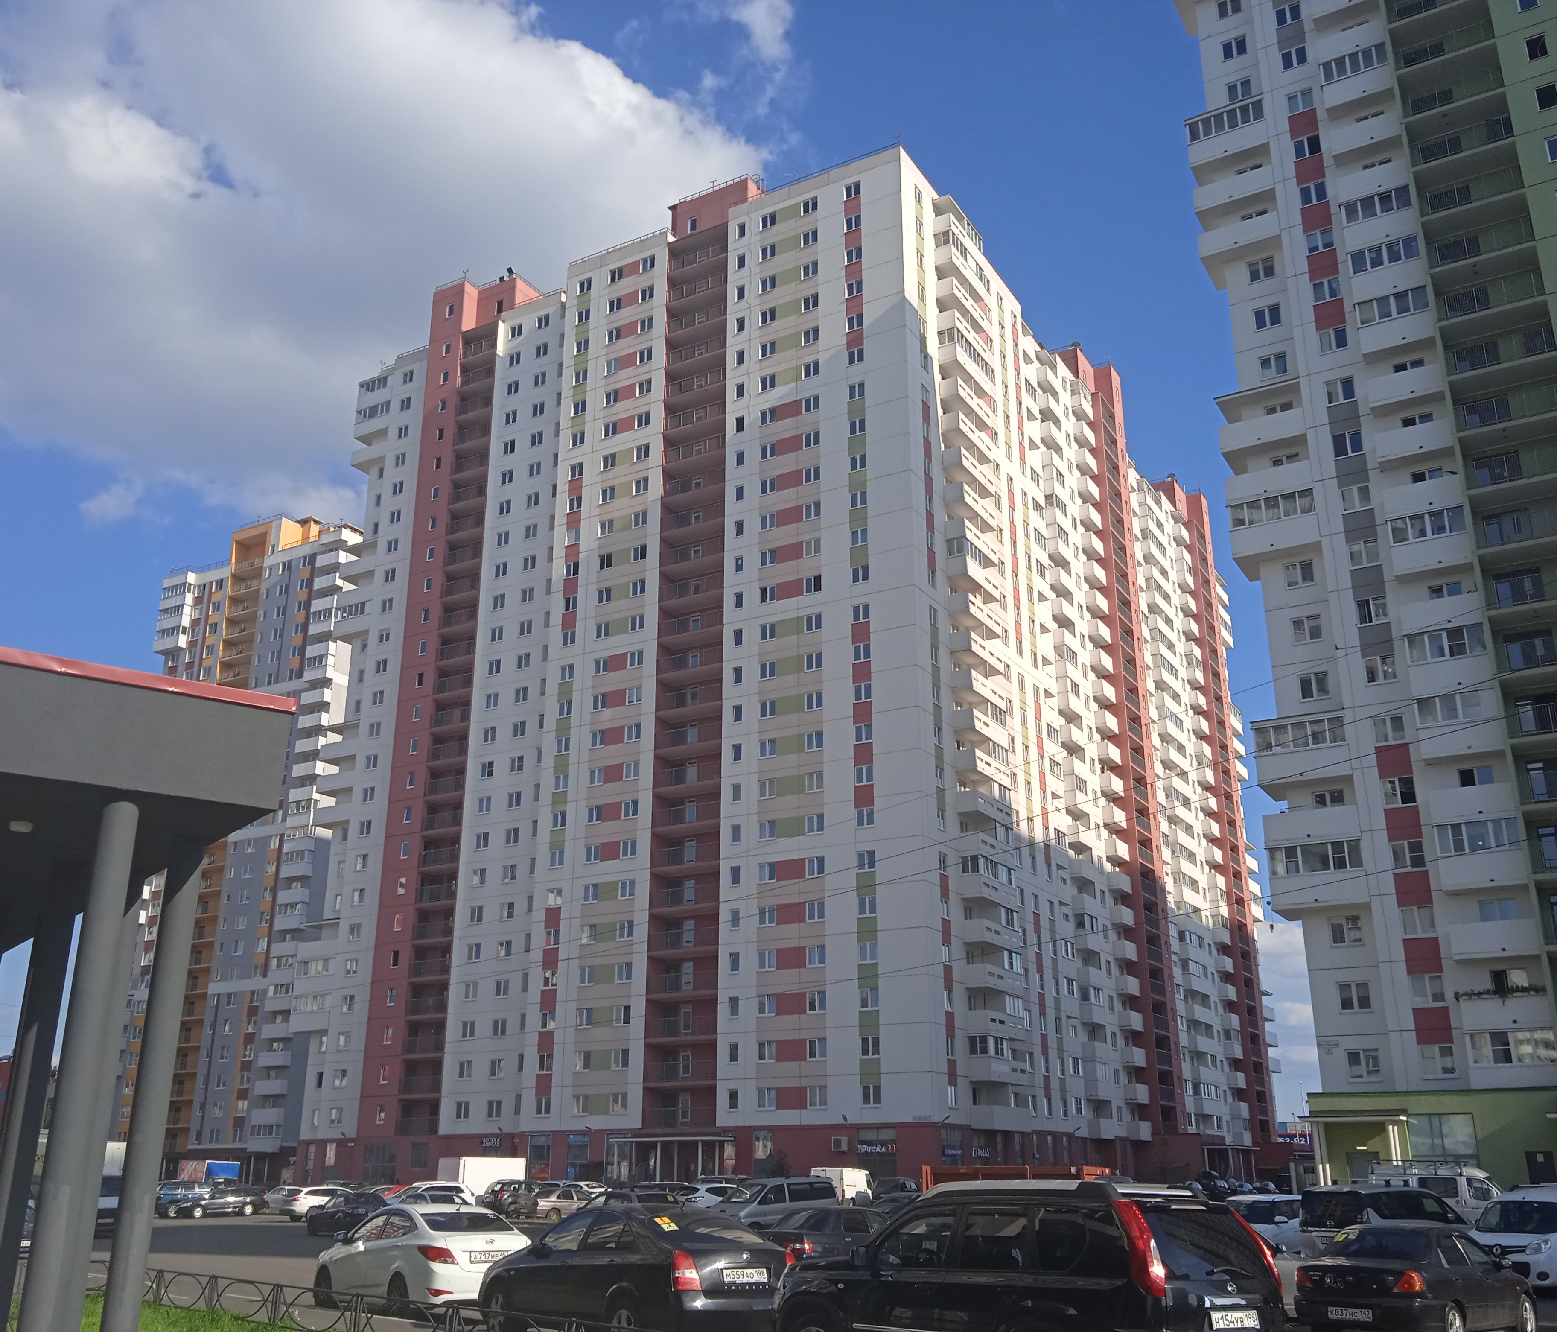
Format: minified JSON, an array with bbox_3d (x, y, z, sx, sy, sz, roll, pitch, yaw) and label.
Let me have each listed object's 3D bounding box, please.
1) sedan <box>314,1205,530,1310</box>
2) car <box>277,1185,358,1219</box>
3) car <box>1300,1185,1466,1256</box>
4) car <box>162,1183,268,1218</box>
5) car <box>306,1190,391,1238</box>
[{"bbox_3d":[-5.285,8.684,21.109,1.700,1.470,4.370,15,-24,-36],"label":"sedan"},{"bbox_3d":[-20.053,24.338,64.998,4.500,1.500,1.800,18,-27,-41],"label":"car"},{"bbox_3d":[14.138,12.782,32.710,4.700,1.770,1.860,12,-23,-31],"label":"car"},{"bbox_3d":[-29.089,27.977,74.952,1.750,1.480,4.550,-18,-26,41],"label":"car"},{"bbox_3d":[-14.804,19.183,50.275,1.740,1.450,4.400,14,-24,-35],"label":"car"}]

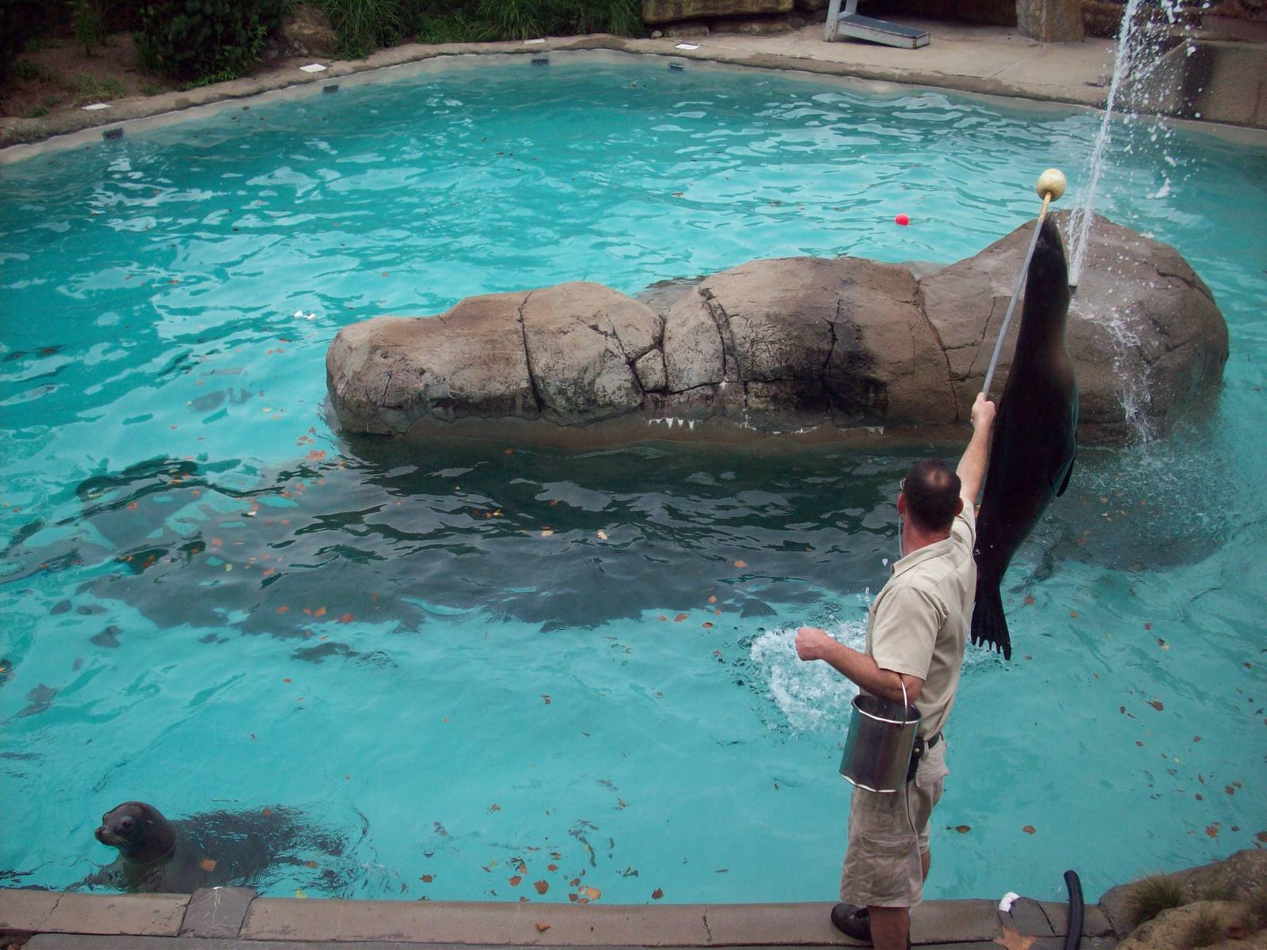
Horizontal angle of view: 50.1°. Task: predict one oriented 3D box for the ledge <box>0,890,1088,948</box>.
[{"bbox_3d":[-0.320,1.563,4.580,3.800,0.160,0.220,0,28,-1],"label":"ledge"}]

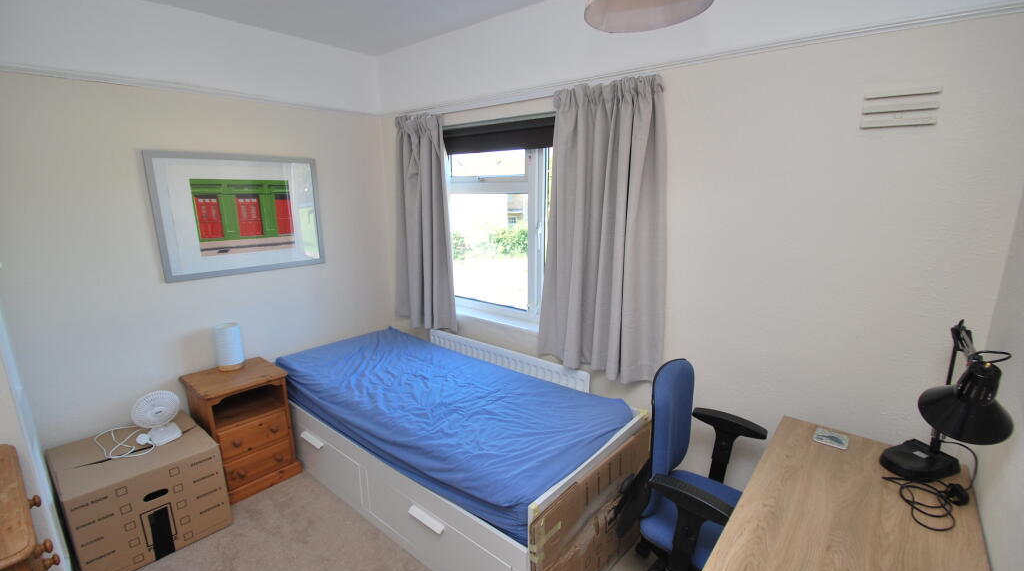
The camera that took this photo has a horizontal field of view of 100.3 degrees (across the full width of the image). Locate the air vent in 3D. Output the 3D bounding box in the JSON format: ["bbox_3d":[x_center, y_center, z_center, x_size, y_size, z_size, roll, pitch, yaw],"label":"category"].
[{"bbox_3d":[1.218,-0.554,1.327,0.188,0.116,0.020,10,16,38],"label":"air vent"}]

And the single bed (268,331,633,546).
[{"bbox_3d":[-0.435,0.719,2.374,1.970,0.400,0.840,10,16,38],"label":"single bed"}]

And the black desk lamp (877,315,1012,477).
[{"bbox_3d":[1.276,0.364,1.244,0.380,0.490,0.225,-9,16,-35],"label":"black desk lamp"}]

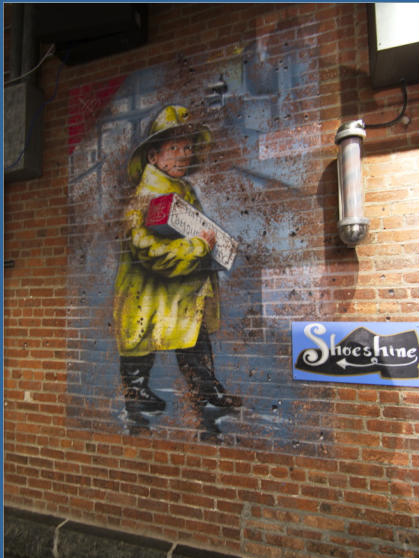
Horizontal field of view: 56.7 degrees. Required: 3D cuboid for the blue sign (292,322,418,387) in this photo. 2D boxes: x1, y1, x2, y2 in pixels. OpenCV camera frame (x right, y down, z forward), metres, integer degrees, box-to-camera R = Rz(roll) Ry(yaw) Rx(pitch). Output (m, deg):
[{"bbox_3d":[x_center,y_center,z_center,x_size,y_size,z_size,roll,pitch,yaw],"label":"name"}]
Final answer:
[{"bbox_3d":[0.736,0.375,1.981,0.610,0.305,0.020,-2,-5,21],"label":"blue sign"}]

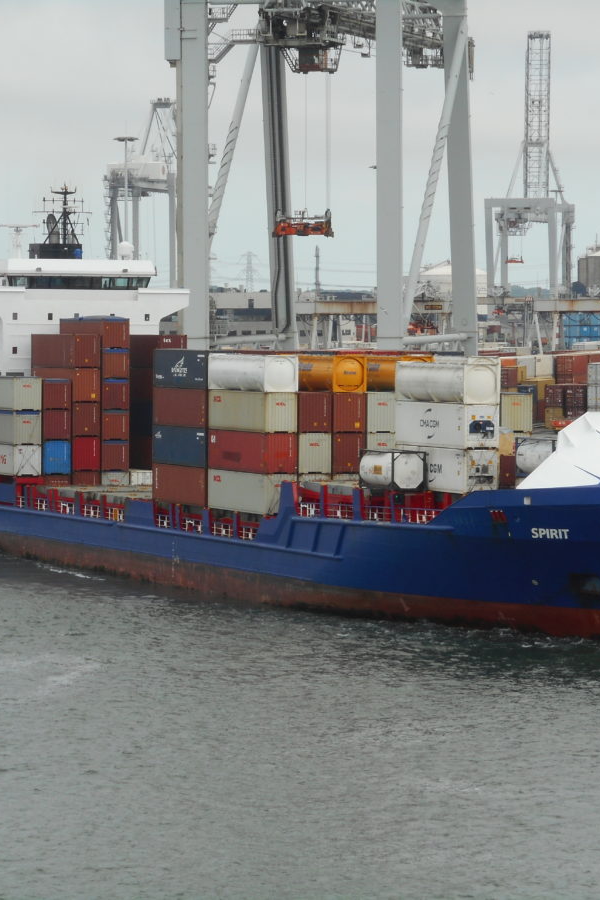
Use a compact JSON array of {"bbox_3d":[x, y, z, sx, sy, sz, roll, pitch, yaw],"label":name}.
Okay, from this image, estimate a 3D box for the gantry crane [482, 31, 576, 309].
[{"bbox_3d":[81.377,-92.145,1640.000,26.000,111.000,46.000,0,2,12],"label":"gantry crane"}]

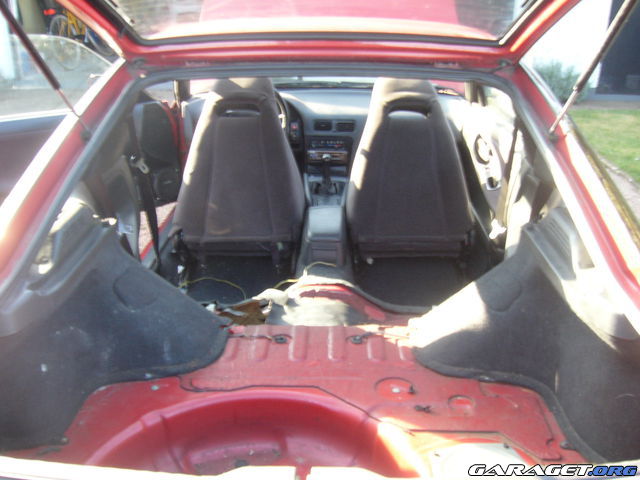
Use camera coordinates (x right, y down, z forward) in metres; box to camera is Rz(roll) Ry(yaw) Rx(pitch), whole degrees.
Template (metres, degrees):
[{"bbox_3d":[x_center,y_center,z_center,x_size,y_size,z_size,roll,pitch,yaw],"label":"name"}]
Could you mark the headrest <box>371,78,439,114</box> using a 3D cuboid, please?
[{"bbox_3d":[0.317,-0.541,2.424,0.250,0.155,0.110,1,30,1],"label":"headrest"}]

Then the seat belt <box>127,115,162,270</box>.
[{"bbox_3d":[-0.630,-0.160,2.373,0.090,0.580,0.100,1,20,1],"label":"seat belt"}]

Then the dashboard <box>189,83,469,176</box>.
[{"bbox_3d":[0.032,-0.541,3.277,1.380,0.410,0.450,1,20,1],"label":"dashboard"}]

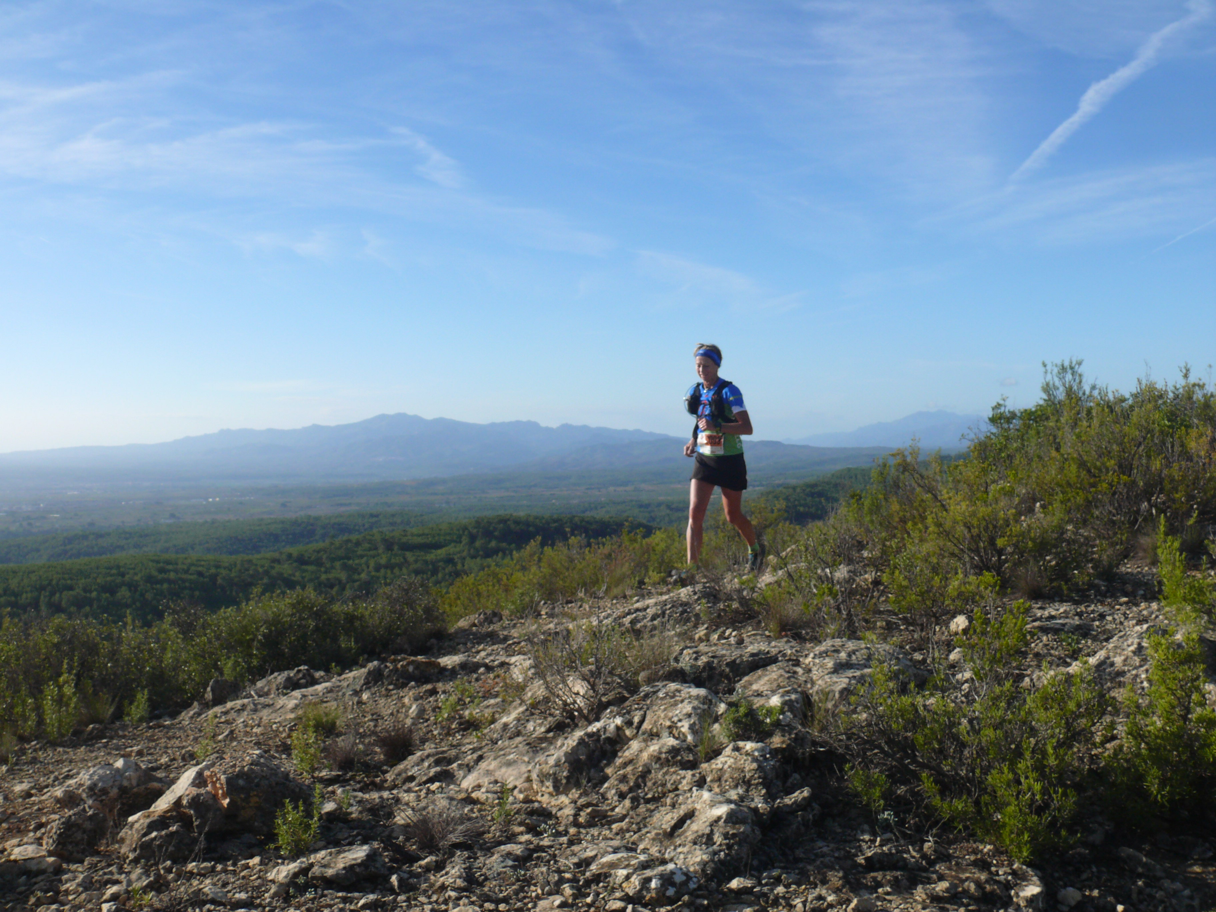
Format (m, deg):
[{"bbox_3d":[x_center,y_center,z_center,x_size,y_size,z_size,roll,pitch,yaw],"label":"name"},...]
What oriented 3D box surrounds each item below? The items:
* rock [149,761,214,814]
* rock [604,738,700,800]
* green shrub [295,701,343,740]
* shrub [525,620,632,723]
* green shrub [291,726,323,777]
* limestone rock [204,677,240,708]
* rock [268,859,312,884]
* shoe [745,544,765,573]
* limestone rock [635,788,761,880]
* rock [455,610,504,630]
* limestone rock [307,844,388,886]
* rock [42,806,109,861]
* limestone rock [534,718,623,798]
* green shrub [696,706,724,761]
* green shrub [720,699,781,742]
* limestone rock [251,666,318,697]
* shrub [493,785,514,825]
[{"bbox_3d":[-1.507,1.171,4.350,0.225,0.150,0.210,0,1,0],"label":"rock"},{"bbox_3d":[0.160,1.155,4.550,0.345,0.180,0.280,0,1,0],"label":"rock"},{"bbox_3d":[-1.257,1.151,5.350,0.195,0.145,0.175,0,1,0],"label":"green shrub"},{"bbox_3d":[-0.121,0.886,5.050,0.430,0.370,0.370,0,1,0],"label":"shrub"},{"bbox_3d":[-1.186,1.167,4.850,0.125,0.185,0.120,0,1,0],"label":"green shrub"},{"bbox_3d":[-1.723,1.058,5.500,0.160,0.115,0.140,0,0,-17],"label":"limestone rock"},{"bbox_3d":[-1.008,1.317,3.900,0.135,0.060,0.105,0,1,0],"label":"rock"},{"bbox_3d":[0.994,0.693,8.300,0.100,0.110,0.260,0,38,30],"label":"shoe"},{"bbox_3d":[0.305,1.275,4.150,0.410,0.260,0.360,0,0,0],"label":"limestone rock"},{"bbox_3d":[-0.702,0.893,6.700,0.255,0.095,0.200,0,0,-6],"label":"rock"},{"bbox_3d":[-0.730,1.148,3.450,0.225,0.090,0.170,0,0,-12],"label":"limestone rock"},{"bbox_3d":[-1.992,1.413,4.600,0.250,0.185,0.220,0,0,0],"label":"rock"},{"bbox_3d":[-0.107,1.113,4.550,0.320,0.230,0.290,0,1,0],"label":"limestone rock"},{"bbox_3d":[0.322,0.878,3.870,0.090,0.165,0.090,0,0,5],"label":"green shrub"},{"bbox_3d":[0.479,0.887,4.120,0.200,0.120,0.170,0,0,7],"label":"green shrub"},{"bbox_3d":[-1.697,1.181,6.450,0.350,0.145,0.260,0,0,0],"label":"limestone rock"},{"bbox_3d":[-0.393,1.317,4.650,0.080,0.147,0.080,0,0,0],"label":"shrub"}]

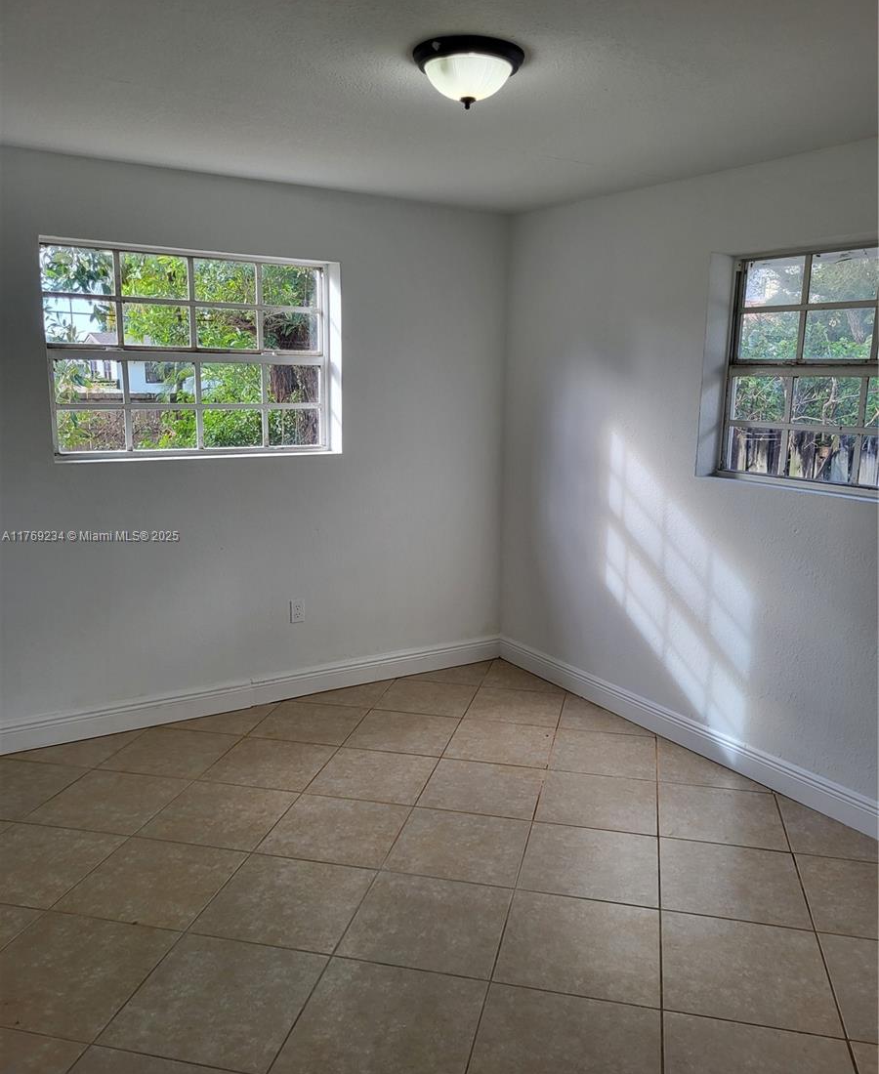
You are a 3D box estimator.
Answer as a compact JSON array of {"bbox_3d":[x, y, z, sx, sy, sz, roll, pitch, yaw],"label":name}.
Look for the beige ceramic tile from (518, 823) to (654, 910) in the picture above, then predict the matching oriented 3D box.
[{"bbox_3d":[0.508,1.098,2.966,0.446,0.010,0.446,3,10,13],"label":"beige ceramic tile"}]

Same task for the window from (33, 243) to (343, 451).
[{"bbox_3d":[-1.094,-0.829,4.043,1.335,0.915,0.130,-6,12,-32],"label":"window"}]

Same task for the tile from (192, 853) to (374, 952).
[{"bbox_3d":[-0.470,1.131,2.733,0.446,0.010,0.446,3,10,13],"label":"tile"}]

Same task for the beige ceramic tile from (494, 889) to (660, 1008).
[{"bbox_3d":[0.412,1.191,2.567,0.449,0.012,0.449,3,11,13],"label":"beige ceramic tile"}]

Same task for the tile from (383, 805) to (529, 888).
[{"bbox_3d":[0.070,1.076,3.066,0.446,0.010,0.446,3,10,13],"label":"tile"}]

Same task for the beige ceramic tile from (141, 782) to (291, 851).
[{"bbox_3d":[-0.807,1.032,3.265,0.446,0.010,0.446,3,10,13],"label":"beige ceramic tile"}]

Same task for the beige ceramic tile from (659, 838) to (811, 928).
[{"bbox_3d":[0.947,1.120,2.866,0.446,0.010,0.446,3,10,13],"label":"beige ceramic tile"}]

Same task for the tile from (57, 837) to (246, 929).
[{"bbox_3d":[-0.917,1.124,2.870,0.449,0.012,0.449,3,11,13],"label":"tile"}]

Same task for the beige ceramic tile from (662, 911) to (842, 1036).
[{"bbox_3d":[0.855,1.214,2.466,0.449,0.012,0.449,3,11,13],"label":"beige ceramic tile"}]

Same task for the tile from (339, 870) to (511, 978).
[{"bbox_3d":[-0.031,1.169,2.668,0.449,0.012,0.449,3,11,13],"label":"tile"}]

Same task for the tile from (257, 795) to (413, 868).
[{"bbox_3d":[-0.368,1.054,3.165,0.446,0.010,0.446,3,10,13],"label":"tile"}]

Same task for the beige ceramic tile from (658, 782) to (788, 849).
[{"bbox_3d":[1.062,1.057,3.338,0.449,0.012,0.449,3,11,13],"label":"beige ceramic tile"}]

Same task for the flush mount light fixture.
[{"bbox_3d":[0.079,-1.235,2.396,0.301,0.134,0.301,1,10,0],"label":"flush mount light fixture"}]

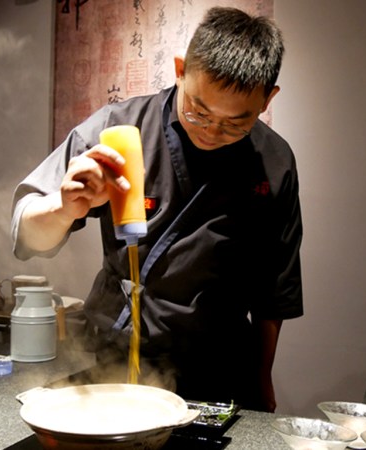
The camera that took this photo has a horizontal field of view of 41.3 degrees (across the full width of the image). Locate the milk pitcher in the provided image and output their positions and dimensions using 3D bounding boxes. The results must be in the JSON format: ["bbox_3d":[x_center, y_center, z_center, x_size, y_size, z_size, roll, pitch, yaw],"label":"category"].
[{"bbox_3d":[-0.415,0.283,1.415,0.170,0.200,0.132,2,-1,-42],"label":"milk pitcher"}]

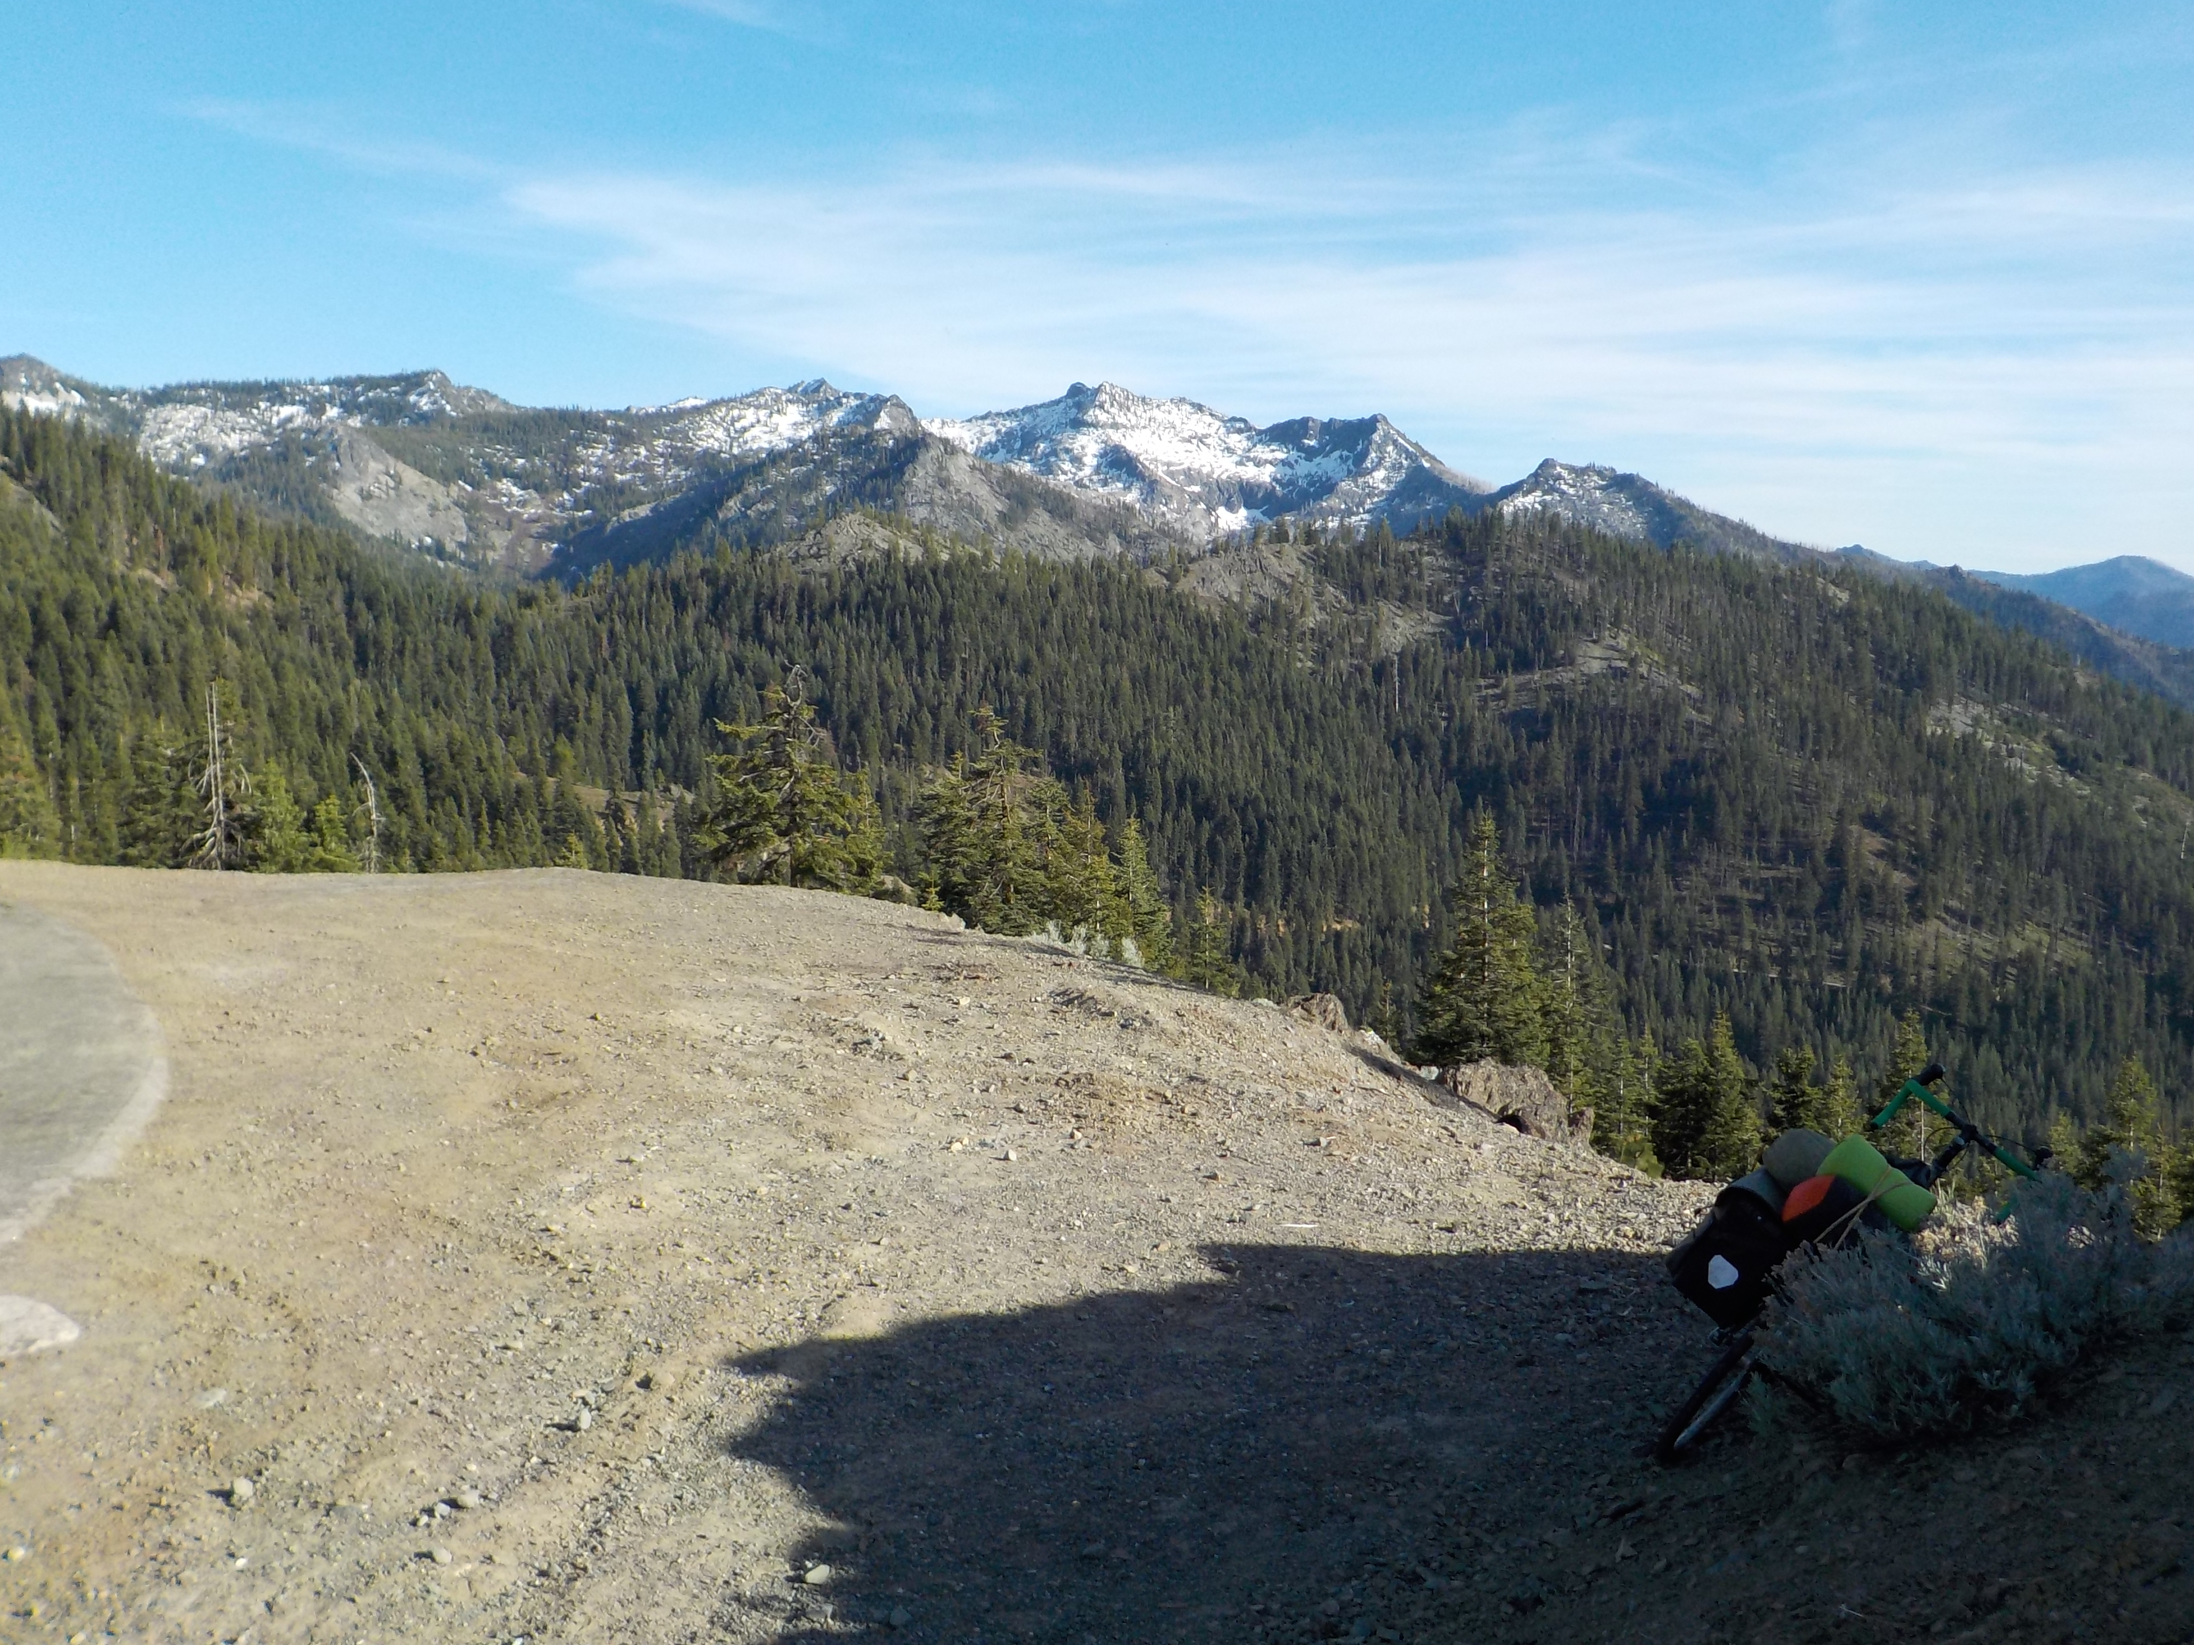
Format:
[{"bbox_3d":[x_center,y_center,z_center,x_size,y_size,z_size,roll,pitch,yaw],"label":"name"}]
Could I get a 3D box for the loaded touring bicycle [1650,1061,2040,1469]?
[{"bbox_3d":[2.081,1.253,5.297,0.540,1.080,1.760,40,21,29],"label":"loaded touring bicycle"}]

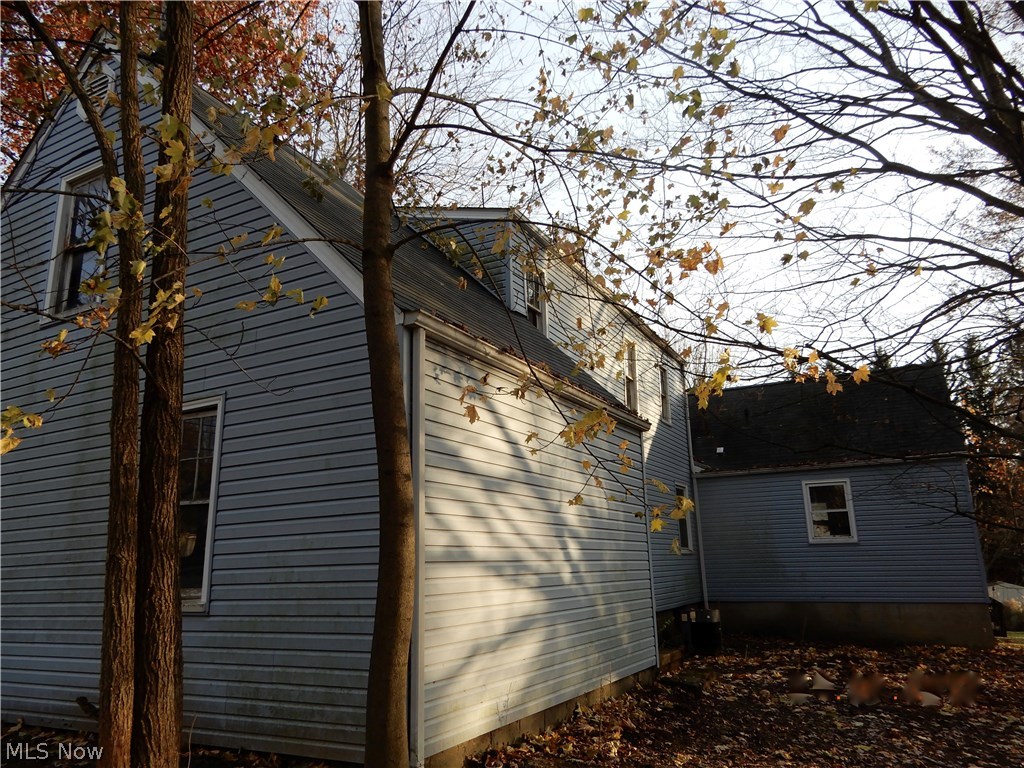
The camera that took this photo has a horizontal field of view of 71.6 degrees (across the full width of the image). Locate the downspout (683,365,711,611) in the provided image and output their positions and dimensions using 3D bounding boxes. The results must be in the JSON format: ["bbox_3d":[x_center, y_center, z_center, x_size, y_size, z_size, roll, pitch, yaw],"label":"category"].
[{"bbox_3d":[4.301,2.297,16.556,0.070,5.720,0.080,-9,-17,27],"label":"downspout"}]

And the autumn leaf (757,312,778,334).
[{"bbox_3d":[1.349,-0.320,3.750,0.110,0.110,0.045,-7,-16,20],"label":"autumn leaf"}]

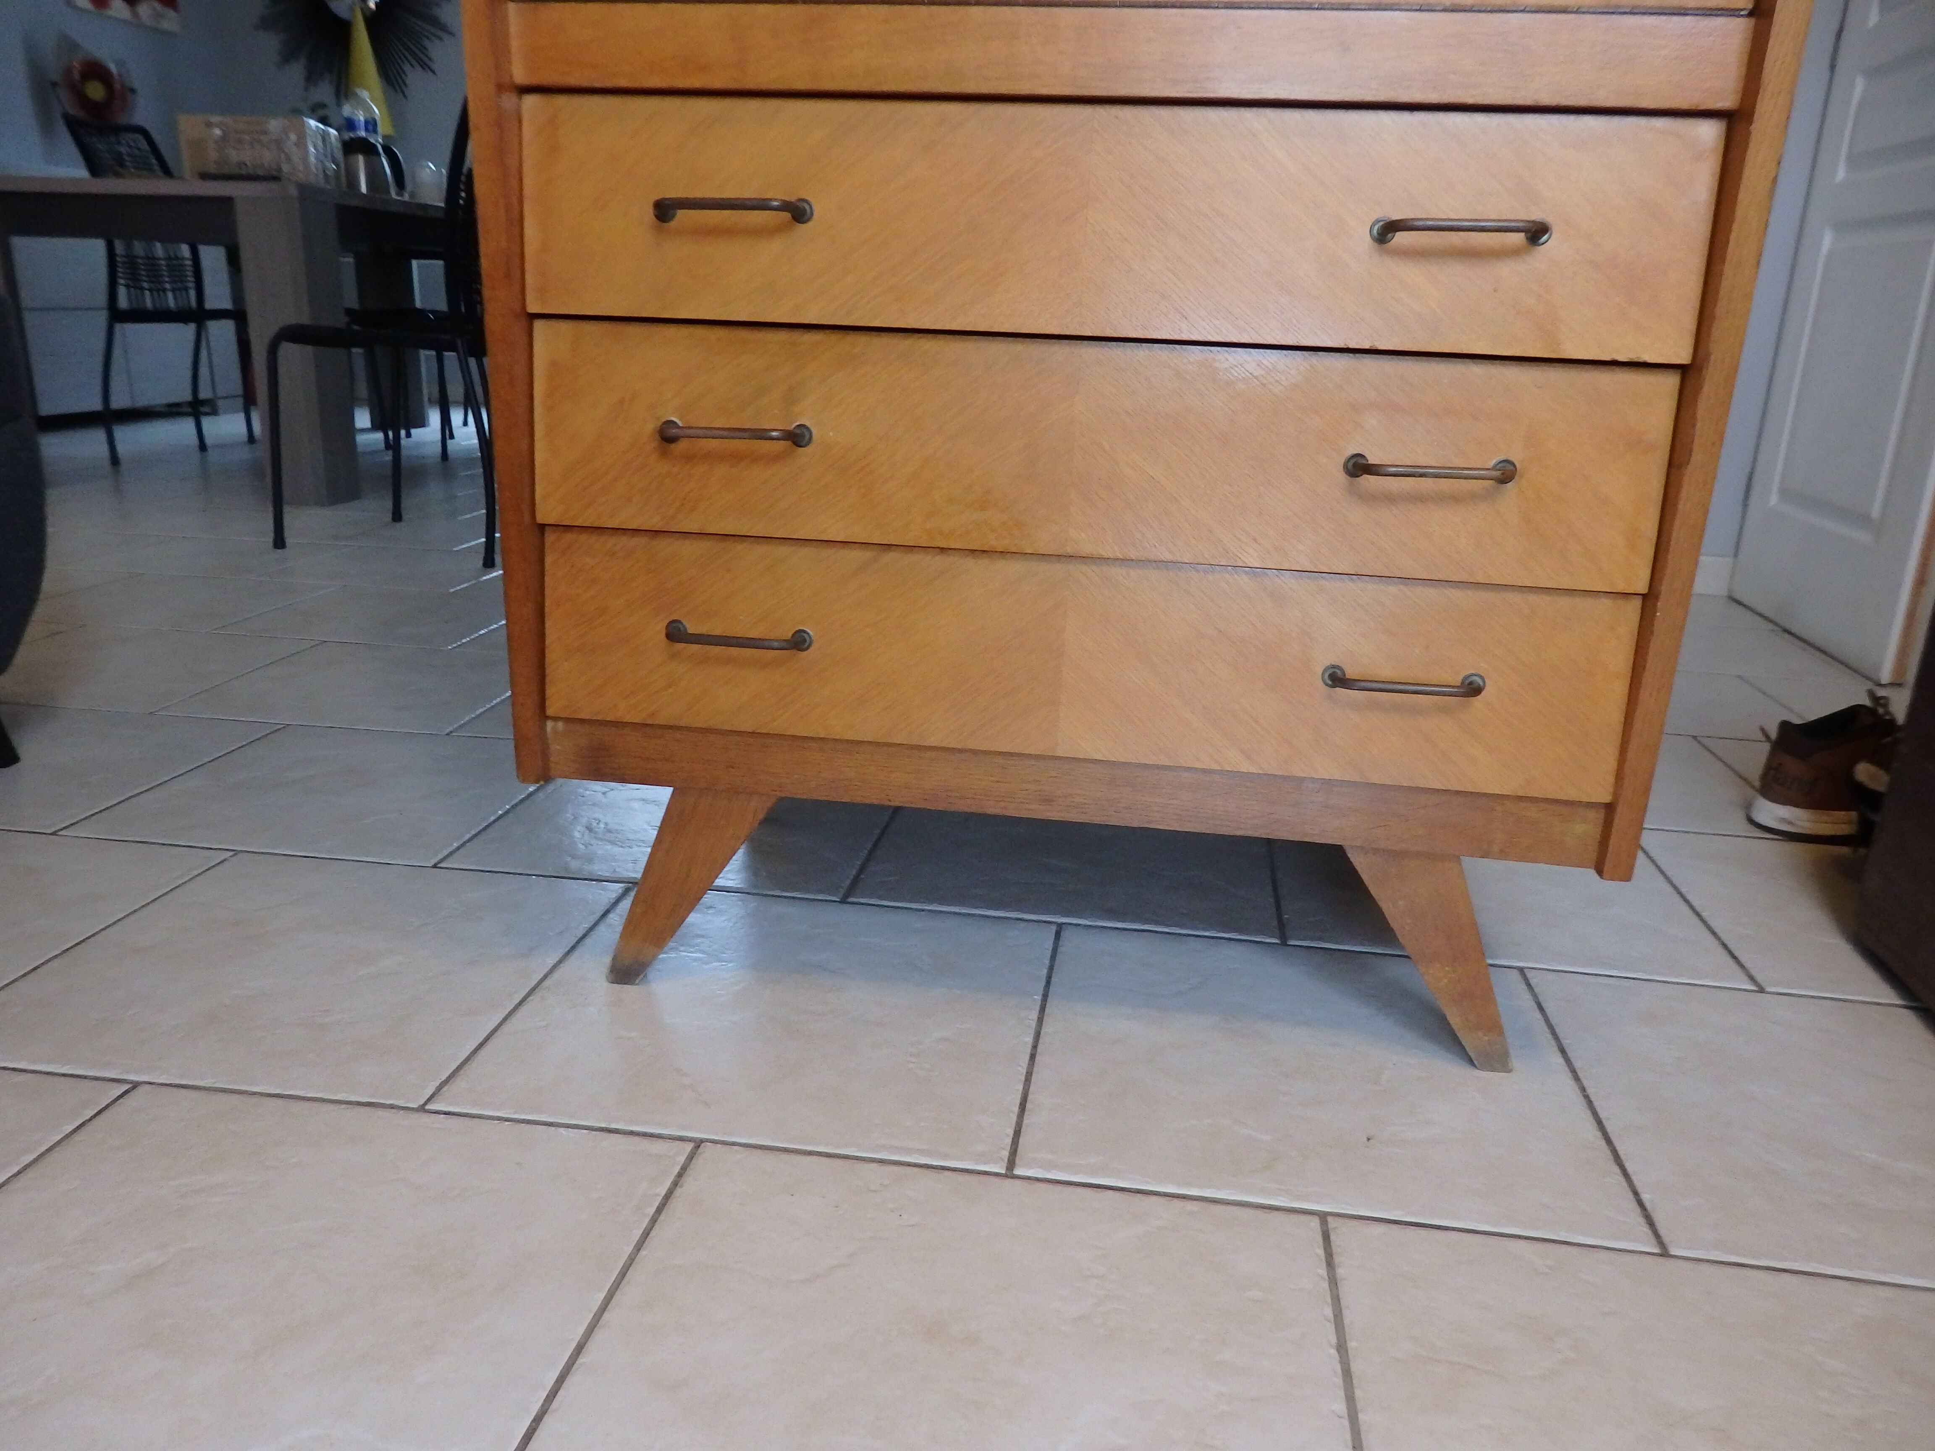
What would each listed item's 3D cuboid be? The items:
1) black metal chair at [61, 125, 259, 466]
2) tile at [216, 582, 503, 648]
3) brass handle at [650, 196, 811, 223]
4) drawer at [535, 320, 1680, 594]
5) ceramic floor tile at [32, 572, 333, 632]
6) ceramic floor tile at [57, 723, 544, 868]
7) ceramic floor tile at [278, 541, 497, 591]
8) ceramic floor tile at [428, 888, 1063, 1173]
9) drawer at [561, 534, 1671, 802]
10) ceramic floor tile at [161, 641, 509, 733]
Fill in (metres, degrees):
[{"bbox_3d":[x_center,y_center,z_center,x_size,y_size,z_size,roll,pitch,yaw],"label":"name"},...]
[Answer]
[{"bbox_3d":[-2.252,-1.265,4.147,0.550,0.950,0.450,4,17,7],"label":"black metal chair"},{"bbox_3d":[-0.984,-0.182,2.389,0.403,0.012,0.396,4,17,7],"label":"tile"},{"bbox_3d":[-0.164,-0.353,0.956,0.113,0.017,0.025,4,12,7],"label":"brass handle"},{"bbox_3d":[0.095,-0.235,1.124,0.791,0.150,0.320,4,17,7],"label":"drawer"},{"bbox_3d":[-1.389,-0.212,2.443,0.403,0.012,0.396,4,17,7],"label":"ceramic floor tile"},{"bbox_3d":[-0.698,0.074,1.585,0.403,0.012,0.396,4,17,7],"label":"ceramic floor tile"},{"bbox_3d":[-1.131,-0.310,2.792,0.403,0.012,0.396,4,17,7],"label":"ceramic floor tile"},{"bbox_3d":[-0.147,0.231,1.129,0.403,0.012,0.396,4,17,7],"label":"ceramic floor tile"},{"bbox_3d":[0.090,-0.091,1.168,0.791,0.150,0.320,4,17,7],"label":"drawer"},{"bbox_3d":[-0.836,-0.054,1.986,0.403,0.012,0.396,4,17,7],"label":"ceramic floor tile"}]

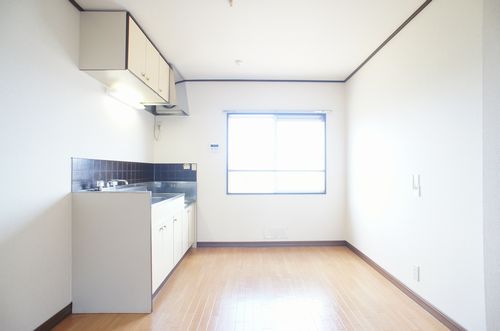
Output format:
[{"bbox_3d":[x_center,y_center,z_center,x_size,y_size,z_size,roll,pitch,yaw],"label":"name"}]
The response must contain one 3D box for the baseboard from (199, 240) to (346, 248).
[{"bbox_3d":[0.303,1.087,4.538,2.058,0.073,0.020,0,-1,0],"label":"baseboard"}]

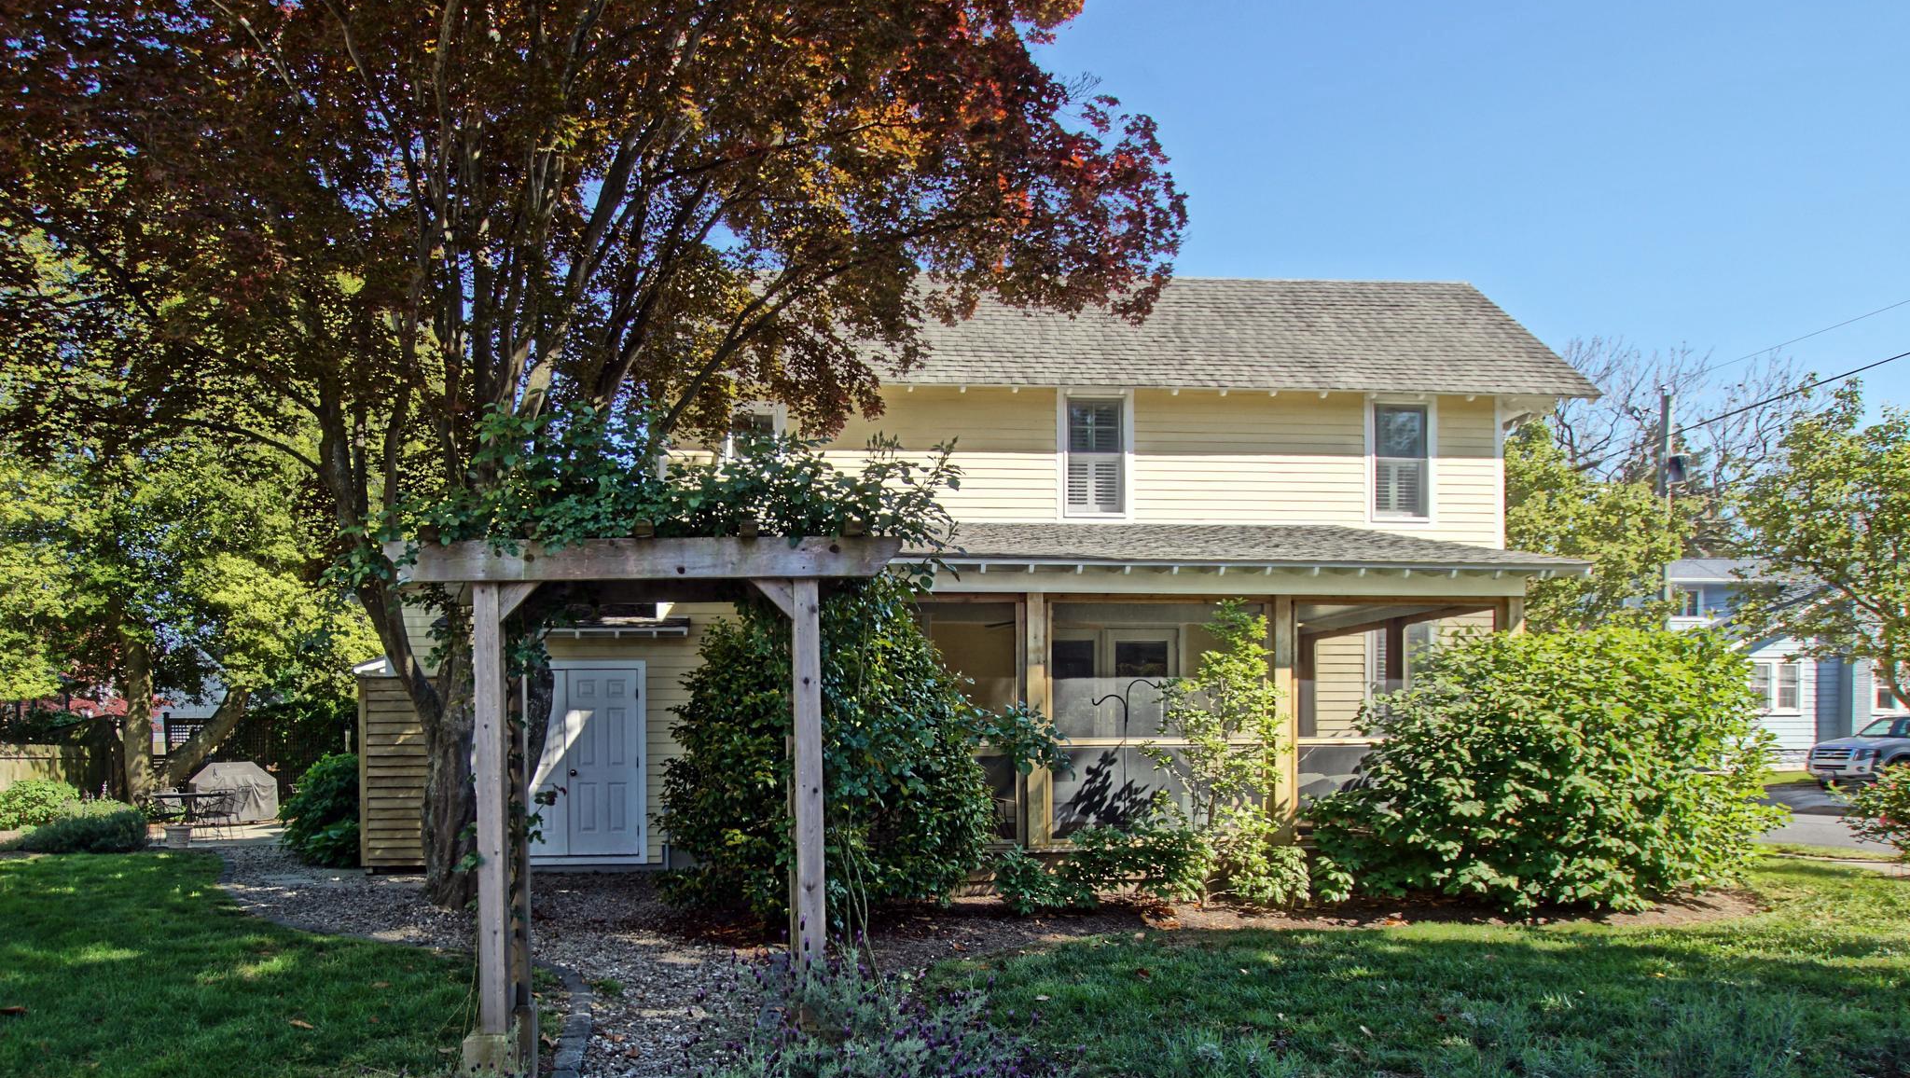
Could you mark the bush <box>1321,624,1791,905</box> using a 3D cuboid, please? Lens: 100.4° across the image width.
[{"bbox_3d":[4.250,1.680,5.850,3.000,2.000,2.100,0,-5,0],"label":"bush"}]

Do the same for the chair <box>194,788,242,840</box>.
[{"bbox_3d":[-11.700,4.360,12.650,0.600,0.840,0.580,3,-5,-29],"label":"chair"}]

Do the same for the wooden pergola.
[{"bbox_3d":[-1.520,1.330,4.220,2.400,2.620,0.900,1,-5,-12],"label":"wooden pergola"}]

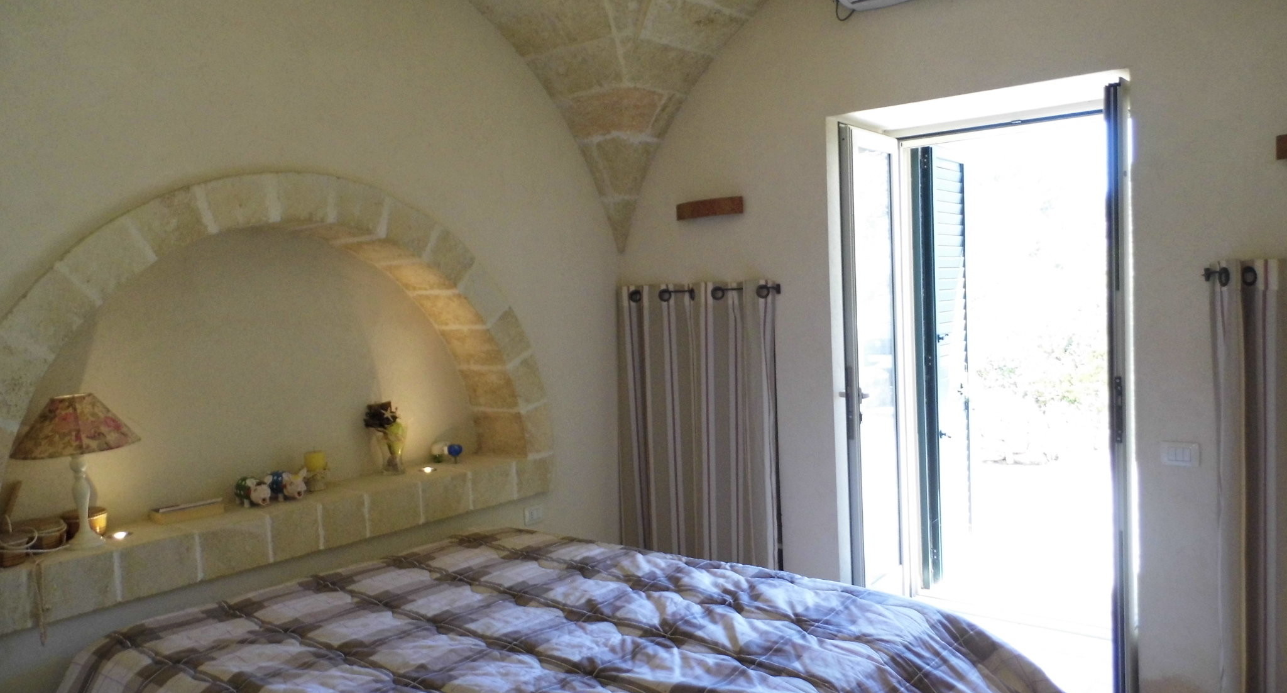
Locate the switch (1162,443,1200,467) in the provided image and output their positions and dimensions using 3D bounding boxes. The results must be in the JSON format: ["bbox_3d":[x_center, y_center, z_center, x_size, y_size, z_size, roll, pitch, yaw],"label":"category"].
[{"bbox_3d":[1.891,0.381,3.272,0.113,0.084,0.012,0,4,39],"label":"switch"}]

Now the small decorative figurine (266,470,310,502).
[{"bbox_3d":[-1.410,0.545,3.670,0.132,0.110,0.088,-1,3,19],"label":"small decorative figurine"}]

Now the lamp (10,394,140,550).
[{"bbox_3d":[-1.835,0.407,3.024,0.355,0.490,0.355,0,4,39],"label":"lamp"}]

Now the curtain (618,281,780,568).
[{"bbox_3d":[0.274,0.503,4.504,0.920,1.595,0.100,0,4,39],"label":"curtain"}]

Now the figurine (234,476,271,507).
[{"bbox_3d":[-1.506,0.559,3.584,0.118,0.098,0.080,-1,3,19],"label":"figurine"}]

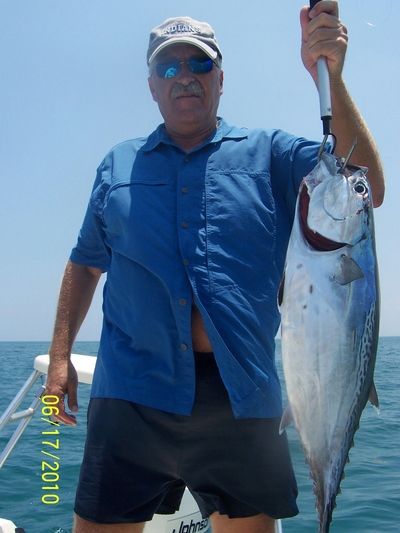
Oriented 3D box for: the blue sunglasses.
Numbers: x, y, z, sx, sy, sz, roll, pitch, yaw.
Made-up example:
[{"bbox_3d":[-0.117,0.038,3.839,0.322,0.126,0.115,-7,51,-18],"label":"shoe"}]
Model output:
[{"bbox_3d":[-0.032,-0.459,1.372,0.142,0.045,0.130,6,4,2],"label":"blue sunglasses"}]

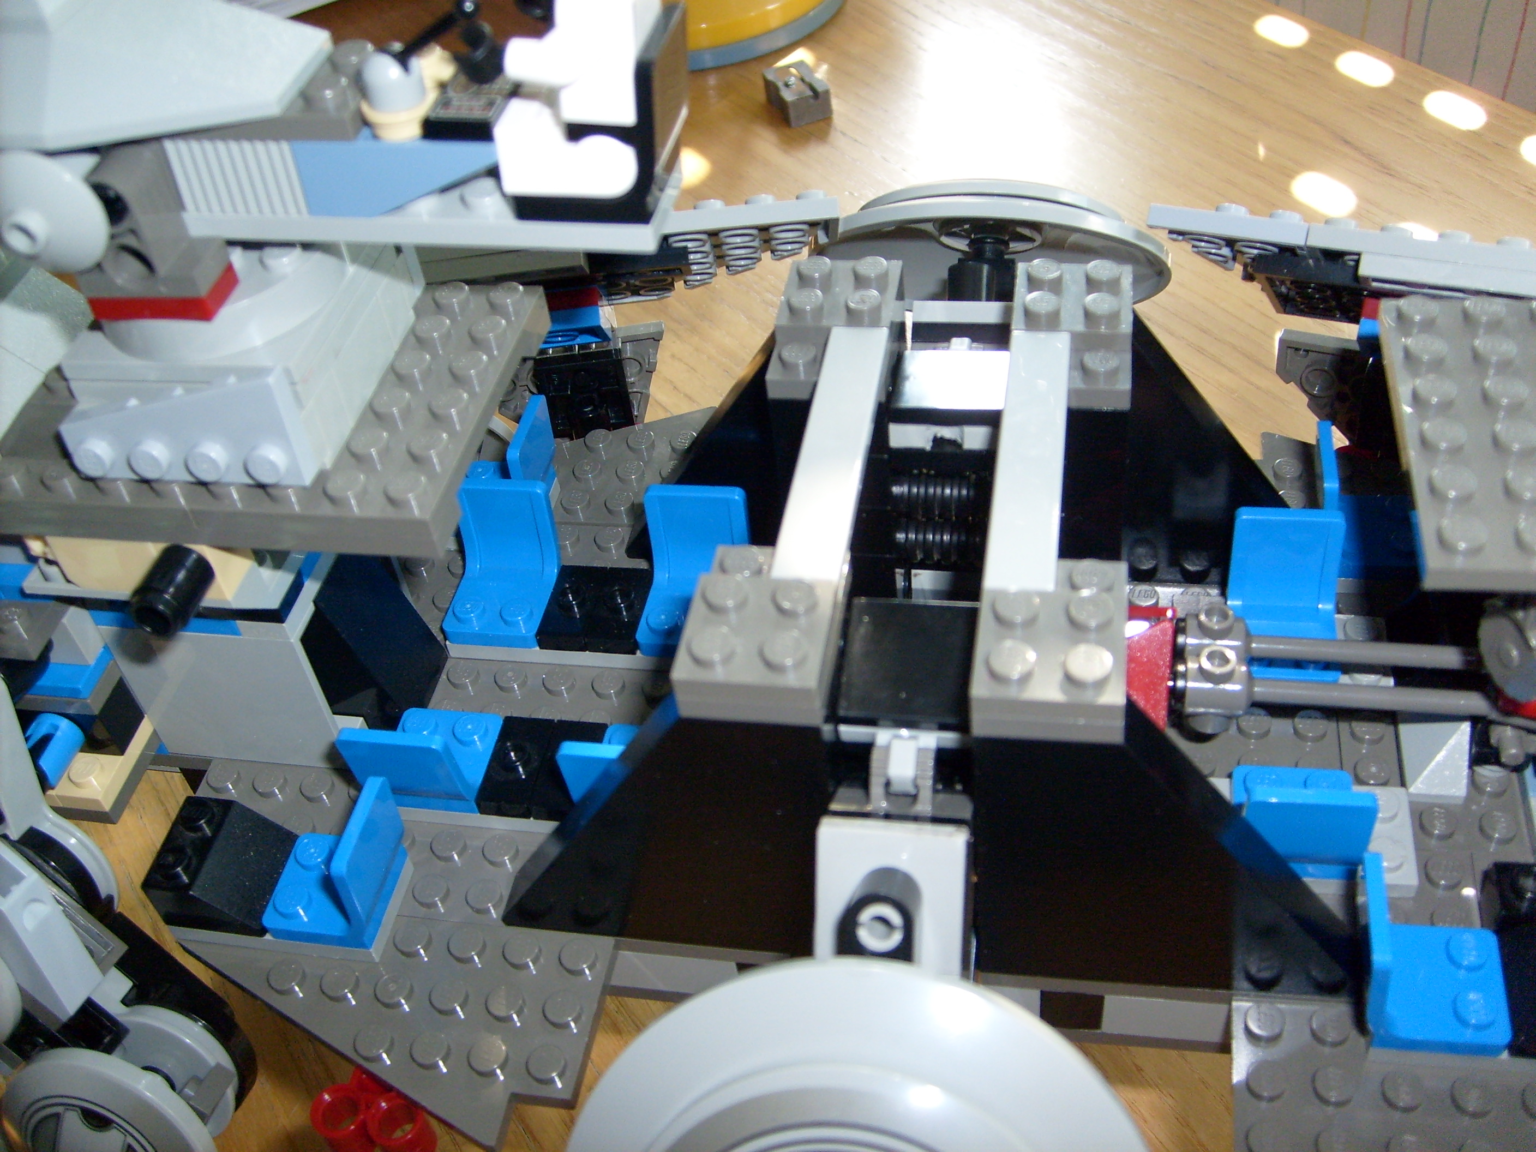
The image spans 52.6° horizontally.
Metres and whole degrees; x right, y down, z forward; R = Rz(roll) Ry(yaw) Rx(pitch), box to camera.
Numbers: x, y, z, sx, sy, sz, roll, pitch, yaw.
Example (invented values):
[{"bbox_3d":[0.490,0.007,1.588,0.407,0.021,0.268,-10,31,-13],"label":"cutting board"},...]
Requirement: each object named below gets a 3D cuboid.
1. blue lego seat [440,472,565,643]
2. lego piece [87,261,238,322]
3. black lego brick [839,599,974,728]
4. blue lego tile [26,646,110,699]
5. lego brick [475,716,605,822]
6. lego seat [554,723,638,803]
[{"bbox_3d":[-0.044,-0.002,0.251,0.016,0.019,0.018,3,45,11],"label":"blue lego seat"},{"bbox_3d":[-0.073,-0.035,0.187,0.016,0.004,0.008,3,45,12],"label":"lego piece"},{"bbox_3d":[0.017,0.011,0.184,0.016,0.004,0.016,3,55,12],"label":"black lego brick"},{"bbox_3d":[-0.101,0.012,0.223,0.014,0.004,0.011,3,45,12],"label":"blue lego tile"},{"bbox_3d":[-0.032,0.027,0.223,0.016,0.005,0.016,3,45,12],"label":"lego brick"},{"bbox_3d":[-0.018,0.024,0.214,0.016,0.018,0.019,3,45,12],"label":"lego seat"}]

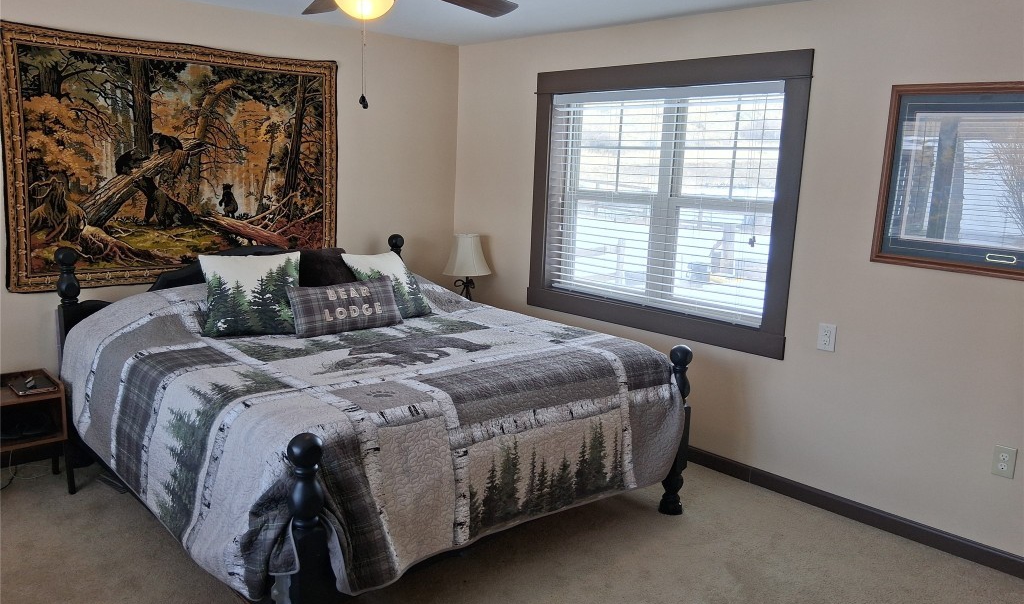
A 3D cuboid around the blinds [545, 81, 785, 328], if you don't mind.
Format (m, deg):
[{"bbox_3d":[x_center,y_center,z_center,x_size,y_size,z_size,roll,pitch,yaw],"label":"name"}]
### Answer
[{"bbox_3d":[0.710,-0.535,3.991,0.055,1.114,1.396,-8,14,-43],"label":"blinds"}]

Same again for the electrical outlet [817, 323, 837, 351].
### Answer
[{"bbox_3d":[1.367,0.158,3.336,0.008,0.117,0.072,-8,14,-43],"label":"electrical outlet"}]

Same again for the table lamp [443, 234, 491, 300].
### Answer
[{"bbox_3d":[-0.286,-0.165,4.805,0.304,0.507,0.304,2,10,0],"label":"table lamp"}]

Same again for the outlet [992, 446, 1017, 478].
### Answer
[{"bbox_3d":[1.850,0.600,2.888,0.008,0.117,0.072,-8,14,-43],"label":"outlet"}]

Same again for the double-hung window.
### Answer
[{"bbox_3d":[0.714,-0.526,3.980,0.110,1.352,1.653,-8,14,-43],"label":"double-hung window"}]

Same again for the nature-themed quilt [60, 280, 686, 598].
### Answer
[{"bbox_3d":[-0.623,0.327,3.343,1.888,0.646,2.105,-8,14,-43],"label":"nature-themed quilt"}]

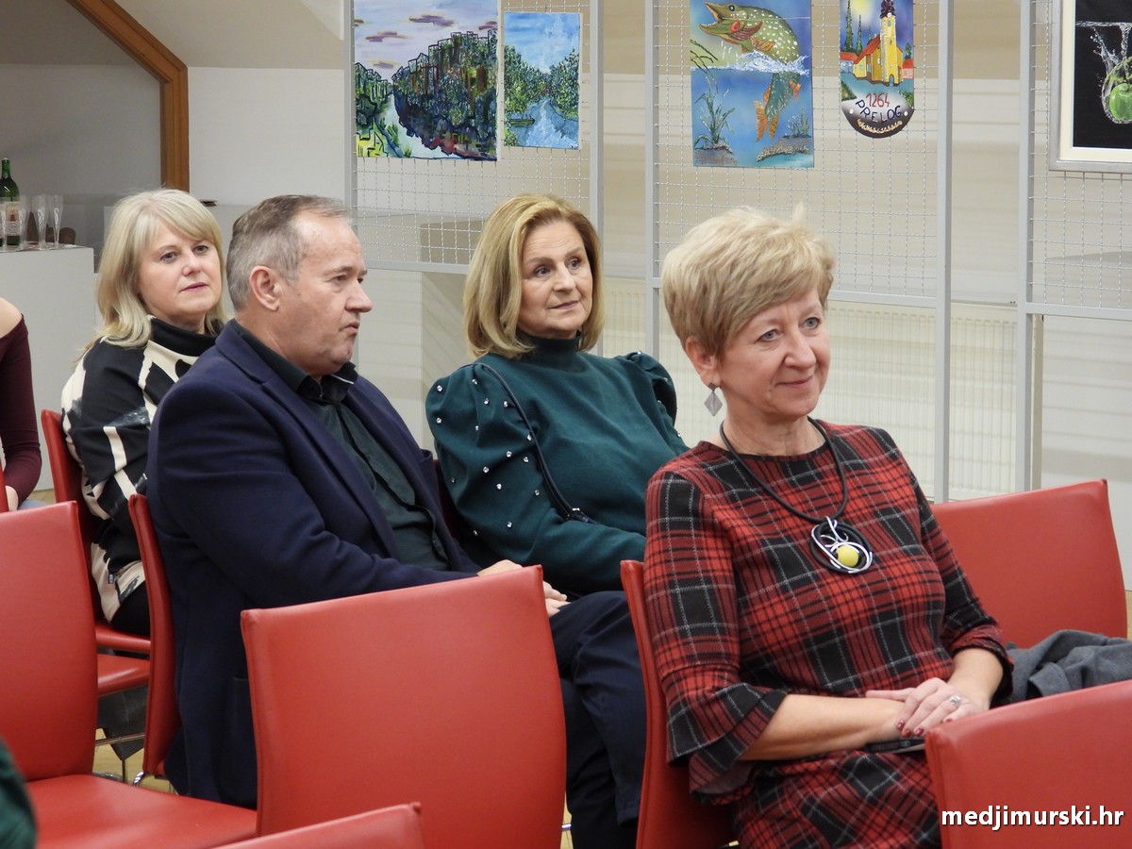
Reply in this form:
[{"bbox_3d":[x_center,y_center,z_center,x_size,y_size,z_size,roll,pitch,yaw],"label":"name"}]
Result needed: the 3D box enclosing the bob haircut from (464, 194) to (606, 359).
[{"bbox_3d":[-0.048,-0.232,4.670,0.210,0.250,0.210,-12,12,-33],"label":"bob haircut"}]

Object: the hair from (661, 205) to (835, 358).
[{"bbox_3d":[0.228,-0.180,3.740,0.190,0.185,0.215,-10,11,-28],"label":"hair"}]

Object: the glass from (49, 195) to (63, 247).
[{"bbox_3d":[-1.700,-0.676,9.920,0.047,0.178,0.047,0,7,0],"label":"glass"}]

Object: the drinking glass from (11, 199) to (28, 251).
[{"bbox_3d":[-1.796,-0.657,9.800,0.047,0.178,0.047,0,7,0],"label":"drinking glass"}]

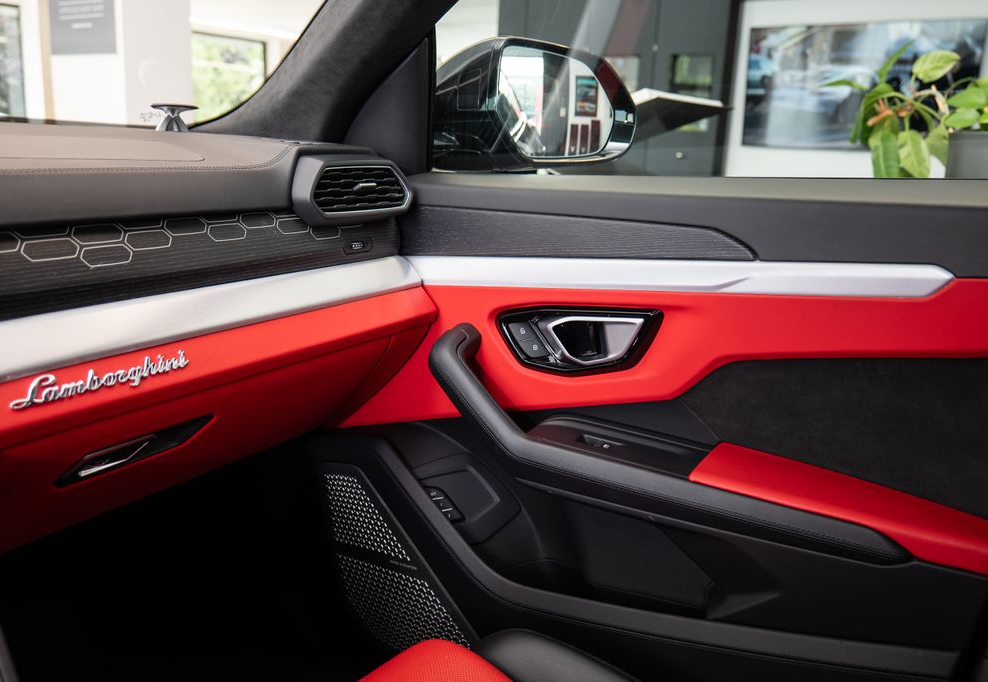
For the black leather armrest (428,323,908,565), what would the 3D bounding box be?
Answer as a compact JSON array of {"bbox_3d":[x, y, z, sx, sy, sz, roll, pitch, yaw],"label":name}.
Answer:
[{"bbox_3d":[0.158,0.087,0.750,0.476,0.160,0.093,8,12,25],"label":"black leather armrest"}]

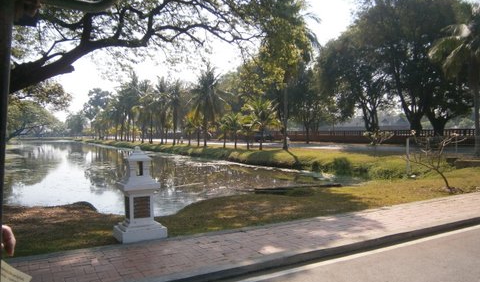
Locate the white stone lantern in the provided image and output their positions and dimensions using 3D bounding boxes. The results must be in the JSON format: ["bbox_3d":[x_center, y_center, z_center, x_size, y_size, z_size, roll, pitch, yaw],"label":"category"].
[{"bbox_3d":[-1.465,0.730,5.220,0.610,1.300,0.610,-1,1,-31],"label":"white stone lantern"}]

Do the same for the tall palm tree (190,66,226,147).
[{"bbox_3d":[-4.276,-4.737,48.933,5.160,11.020,5.160,-1,1,0],"label":"tall palm tree"}]

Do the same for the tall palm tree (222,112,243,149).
[{"bbox_3d":[-0.739,-1.228,40.986,2.270,4.250,2.270,-1,1,0],"label":"tall palm tree"}]

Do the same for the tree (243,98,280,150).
[{"bbox_3d":[2.236,-1.794,37.488,3.950,5.460,3.950,-1,1,0],"label":"tree"}]

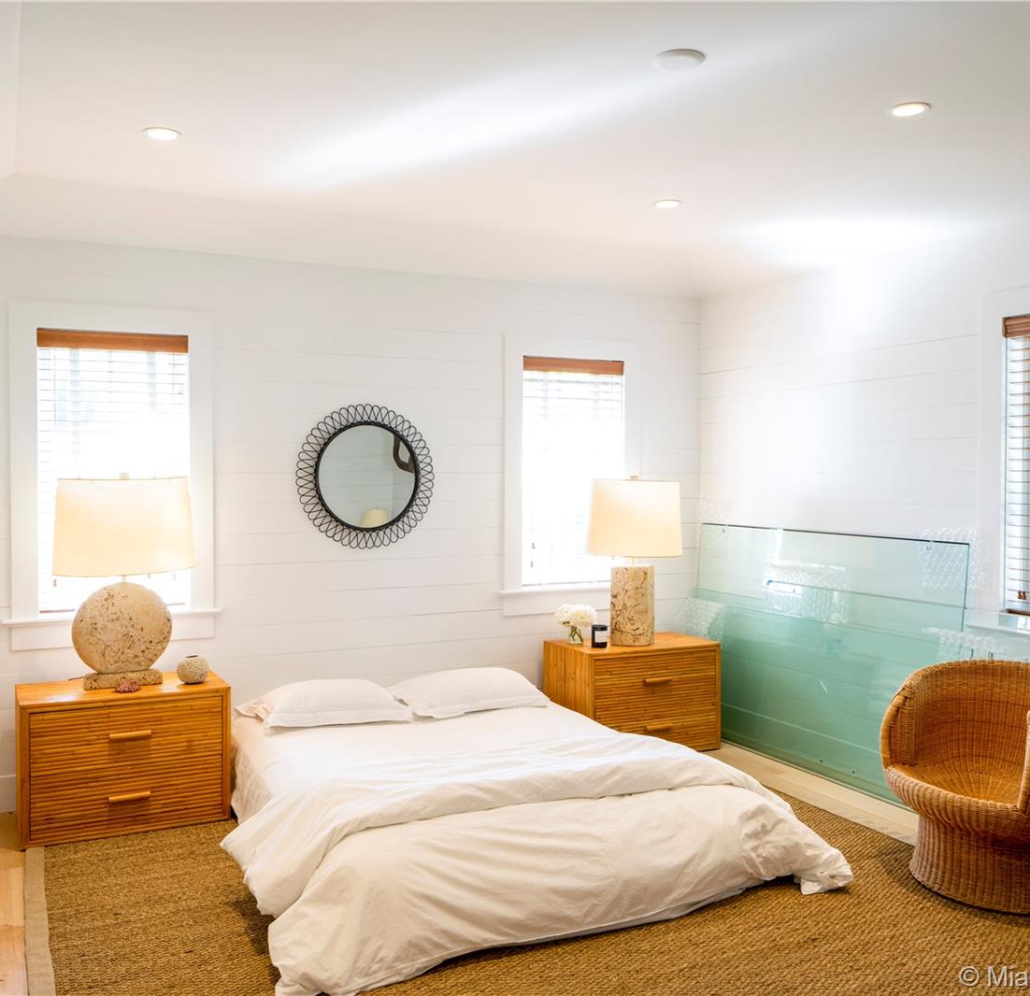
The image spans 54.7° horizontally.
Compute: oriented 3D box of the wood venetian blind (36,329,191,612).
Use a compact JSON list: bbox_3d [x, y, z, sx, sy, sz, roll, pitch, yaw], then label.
[{"bbox_3d":[-1.755,-0.119,4.379,0.626,1.212,0.063,0,1,-27],"label":"wood venetian blind"}]

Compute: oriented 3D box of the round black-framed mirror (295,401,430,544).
[{"bbox_3d":[-0.717,-0.104,4.869,0.706,0.703,0.039,0,1,-27],"label":"round black-framed mirror"}]

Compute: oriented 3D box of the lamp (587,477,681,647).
[{"bbox_3d":[0.614,0.325,5.213,0.525,0.876,0.350,0,1,-27],"label":"lamp"}]

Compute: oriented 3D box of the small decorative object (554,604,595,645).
[{"bbox_3d":[0.324,0.653,5.181,0.196,0.216,0.182,0,1,-27],"label":"small decorative object"}]

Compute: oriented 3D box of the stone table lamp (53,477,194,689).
[{"bbox_3d":[-1.606,0.337,4.096,0.540,0.865,0.336,0,1,-27],"label":"stone table lamp"}]

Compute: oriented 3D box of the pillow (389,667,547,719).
[{"bbox_3d":[-0.215,0.857,4.640,0.658,0.140,0.518,0,1,-27],"label":"pillow"}]

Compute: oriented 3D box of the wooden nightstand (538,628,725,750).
[{"bbox_3d":[0.617,1.030,5.232,0.812,0.539,0.462,0,1,-27],"label":"wooden nightstand"}]

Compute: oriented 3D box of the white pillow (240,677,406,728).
[{"bbox_3d":[-0.824,0.859,4.324,0.658,0.140,0.518,0,1,-27],"label":"white pillow"}]

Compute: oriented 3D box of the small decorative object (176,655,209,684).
[{"bbox_3d":[-1.353,0.716,4.189,0.133,0.107,0.133,0,1,-27],"label":"small decorative object"}]

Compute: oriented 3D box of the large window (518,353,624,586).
[{"bbox_3d":[0.325,-0.147,5.455,0.634,1.227,0.084,0,1,-27],"label":"large window"}]

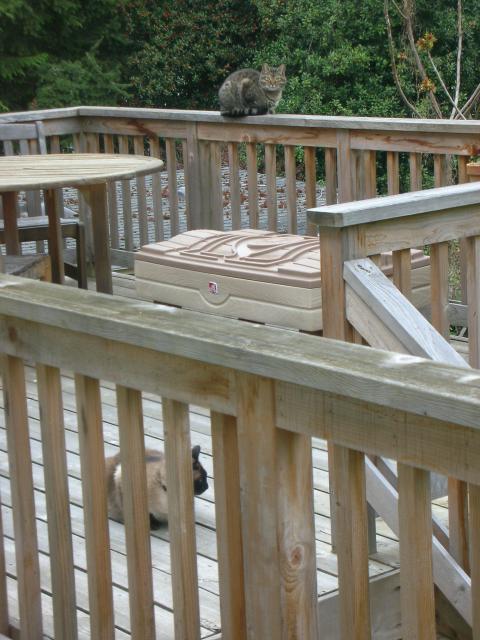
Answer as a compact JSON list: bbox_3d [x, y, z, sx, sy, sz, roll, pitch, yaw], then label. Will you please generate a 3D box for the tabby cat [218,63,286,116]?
[{"bbox_3d":[0.059,-1.080,7.450,0.320,0.245,0.170,3,12,25],"label":"tabby cat"}]

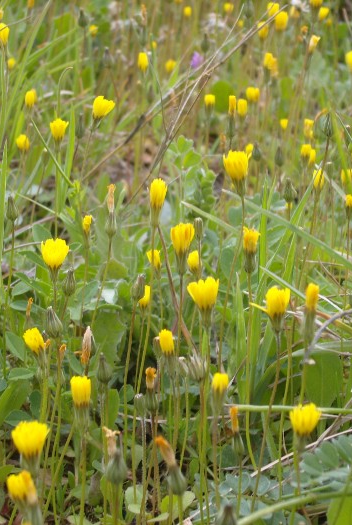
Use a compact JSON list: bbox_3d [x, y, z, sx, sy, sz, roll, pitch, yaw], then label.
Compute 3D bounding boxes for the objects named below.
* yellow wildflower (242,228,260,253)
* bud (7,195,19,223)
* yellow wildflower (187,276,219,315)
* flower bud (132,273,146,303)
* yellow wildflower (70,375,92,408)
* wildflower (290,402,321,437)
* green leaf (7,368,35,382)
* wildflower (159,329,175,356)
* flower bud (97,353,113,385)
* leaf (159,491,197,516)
[{"bbox_3d":[0.052,-0.015,1.154,0.012,0.018,0.012,1,20,3],"label":"yellow wildflower"},{"bbox_3d":[-0.120,-0.040,1.215,0.008,0.020,0.008,-2,20,-6],"label":"bud"},{"bbox_3d":[0.017,0.021,1.051,0.019,0.021,0.019,0,20,1],"label":"yellow wildflower"},{"bbox_3d":[-0.024,0.017,1.092,0.007,0.018,0.007,15,19,-1],"label":"flower bud"},{"bbox_3d":[-0.055,0.074,0.958,0.012,0.018,0.012,-1,20,-3],"label":"yellow wildflower"},{"bbox_3d":[0.077,0.095,1.000,0.019,0.018,0.019,0,23,0],"label":"wildflower"},{"bbox_3d":[-0.112,0.081,1.190,0.020,0.006,0.012,0,23,0],"label":"green leaf"},{"bbox_3d":[-0.006,0.050,1.030,0.009,0.016,0.009,0,20,0],"label":"wildflower"},{"bbox_3d":[-0.050,0.074,1.160,0.011,0.021,0.011,0,23,0],"label":"flower bud"},{"bbox_3d":[0.001,0.160,1.100,0.025,0.011,0.016,0,23,0],"label":"leaf"}]

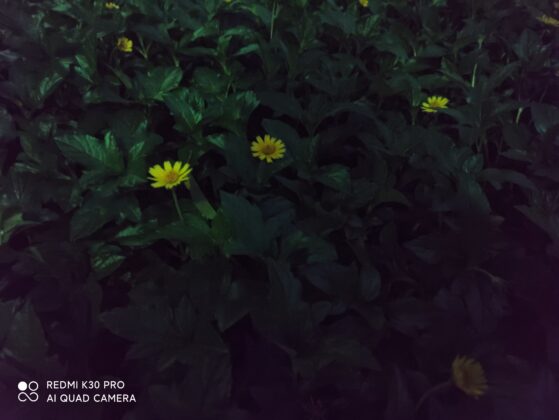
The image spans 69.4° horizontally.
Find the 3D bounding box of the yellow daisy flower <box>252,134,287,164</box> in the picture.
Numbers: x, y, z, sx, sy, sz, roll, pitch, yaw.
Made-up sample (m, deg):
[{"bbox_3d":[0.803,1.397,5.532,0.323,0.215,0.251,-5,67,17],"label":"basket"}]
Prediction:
[{"bbox_3d":[-0.011,-0.059,0.390,0.035,0.011,0.035,-5,59,-6],"label":"yellow daisy flower"}]

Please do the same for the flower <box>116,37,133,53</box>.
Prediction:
[{"bbox_3d":[-0.299,-0.319,0.780,0.014,0.034,0.034,-16,20,41],"label":"flower"}]

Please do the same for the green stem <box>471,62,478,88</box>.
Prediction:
[{"bbox_3d":[0.305,-0.207,0.631,0.003,0.042,0.003,9,36,23],"label":"green stem"}]

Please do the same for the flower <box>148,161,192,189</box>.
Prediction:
[{"bbox_3d":[-0.090,-0.029,0.335,0.036,0.013,0.036,6,45,0],"label":"flower"}]

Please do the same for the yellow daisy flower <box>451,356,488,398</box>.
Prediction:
[{"bbox_3d":[0.141,0.124,0.300,0.032,0.014,0.032,34,43,8],"label":"yellow daisy flower"}]

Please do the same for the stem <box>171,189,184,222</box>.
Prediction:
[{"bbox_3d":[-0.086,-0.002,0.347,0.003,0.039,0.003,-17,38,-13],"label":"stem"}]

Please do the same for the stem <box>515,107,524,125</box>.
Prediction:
[{"bbox_3d":[0.301,-0.117,0.507,0.003,0.025,0.003,14,37,27],"label":"stem"}]

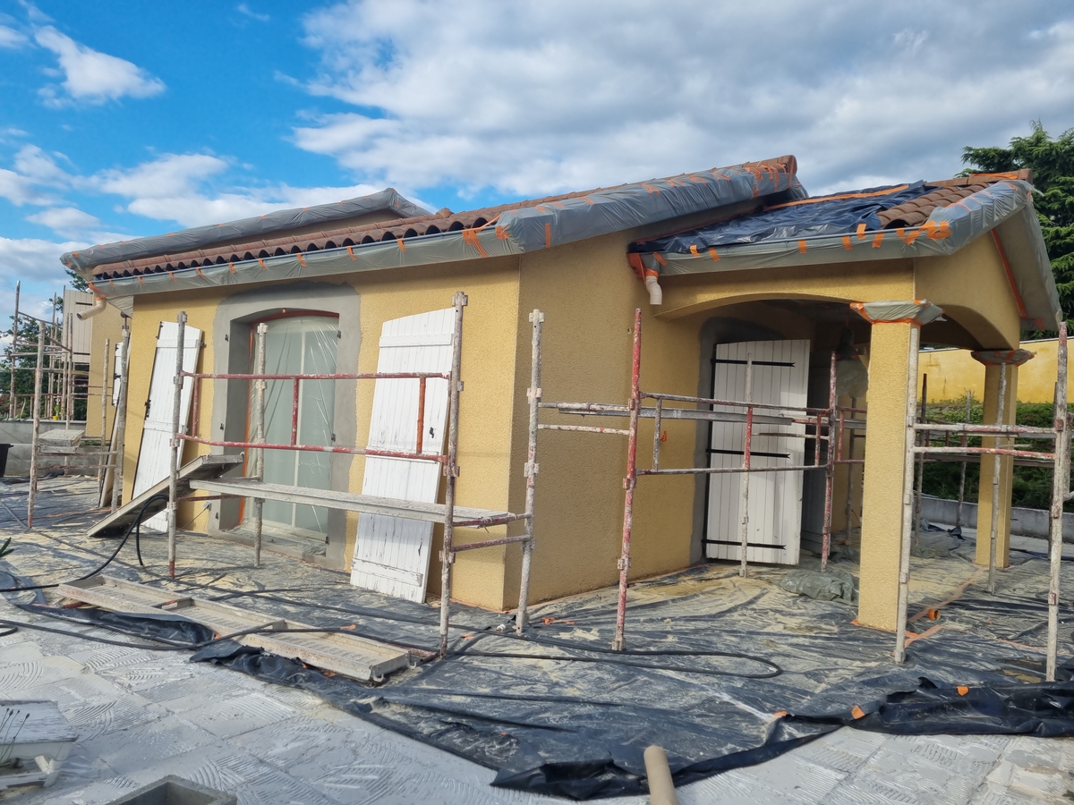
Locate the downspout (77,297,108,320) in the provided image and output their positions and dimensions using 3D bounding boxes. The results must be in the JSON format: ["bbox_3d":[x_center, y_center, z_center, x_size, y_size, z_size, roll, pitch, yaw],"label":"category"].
[{"bbox_3d":[-5.235,-1.103,9.502,0.110,0.260,0.300,3,0,39],"label":"downspout"}]

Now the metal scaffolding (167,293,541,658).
[{"bbox_3d":[-1.434,0.393,5.851,2.911,2.134,0.820,3,0,36],"label":"metal scaffolding"}]

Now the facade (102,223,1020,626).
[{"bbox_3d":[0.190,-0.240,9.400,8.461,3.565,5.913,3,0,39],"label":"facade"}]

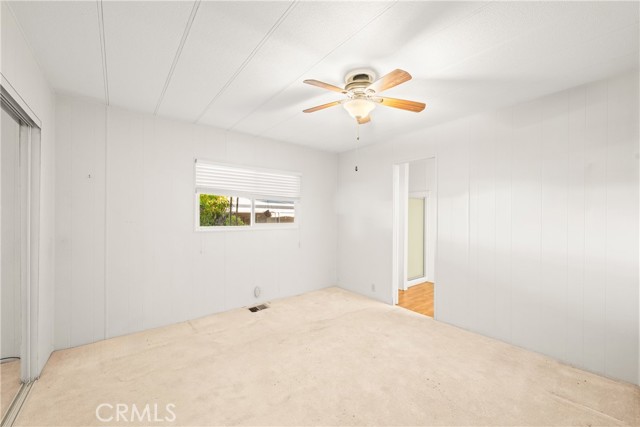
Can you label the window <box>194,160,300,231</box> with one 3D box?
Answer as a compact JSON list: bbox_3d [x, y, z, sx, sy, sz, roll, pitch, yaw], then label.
[{"bbox_3d":[-0.910,-0.206,3.503,1.542,0.900,0.090,0,-1,-39],"label":"window"}]

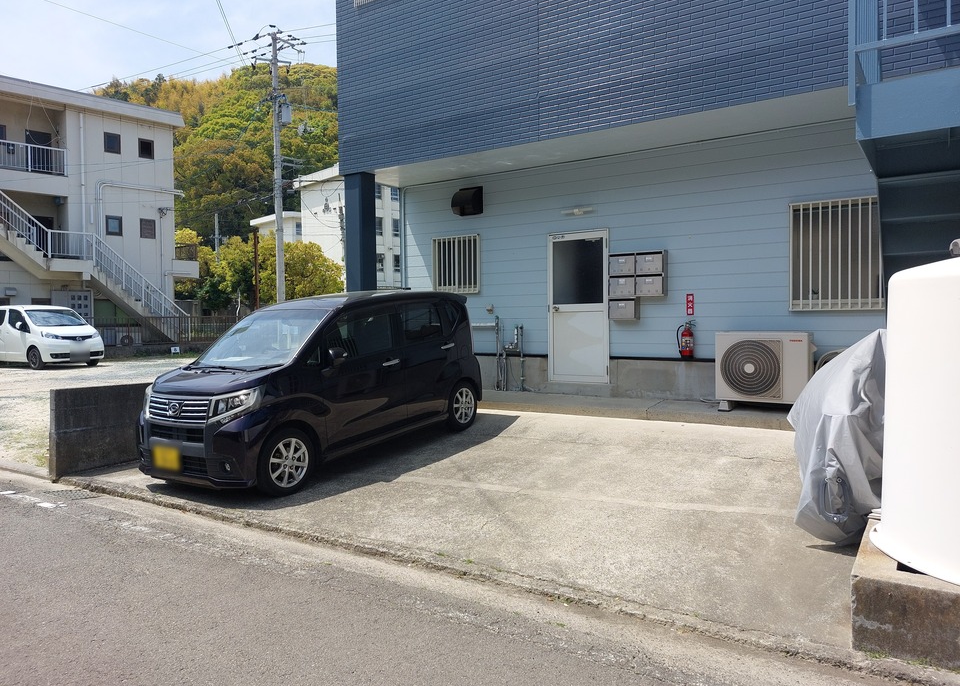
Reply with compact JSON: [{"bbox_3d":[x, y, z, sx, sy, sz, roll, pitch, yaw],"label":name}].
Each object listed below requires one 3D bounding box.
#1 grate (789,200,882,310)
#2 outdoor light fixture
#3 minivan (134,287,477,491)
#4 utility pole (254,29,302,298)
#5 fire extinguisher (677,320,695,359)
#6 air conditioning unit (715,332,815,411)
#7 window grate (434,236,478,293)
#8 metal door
[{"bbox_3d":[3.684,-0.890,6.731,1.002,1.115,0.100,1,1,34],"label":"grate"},{"bbox_3d":[1.244,-1.646,8.377,0.442,0.064,0.090,1,1,34],"label":"outdoor light fixture"},{"bbox_3d":[-1.510,0.293,6.581,1.475,1.630,3.395,0,6,34],"label":"minivan"},{"bbox_3d":[-8.326,-6.293,27.896,2.100,13.500,1.300,-1,1,-17],"label":"utility pole"},{"bbox_3d":[2.353,-0.038,7.591,0.200,0.450,0.150,1,1,34],"label":"fire extinguisher"},{"bbox_3d":[2.819,0.294,6.607,0.841,0.784,0.330,1,1,34],"label":"air conditioning unit"},{"bbox_3d":[-0.337,-1.109,9.479,0.767,0.782,0.100,1,1,34],"label":"window grate"},{"bbox_3d":[1.264,-0.450,8.496,0.840,1.912,0.080,1,1,34],"label":"metal door"}]

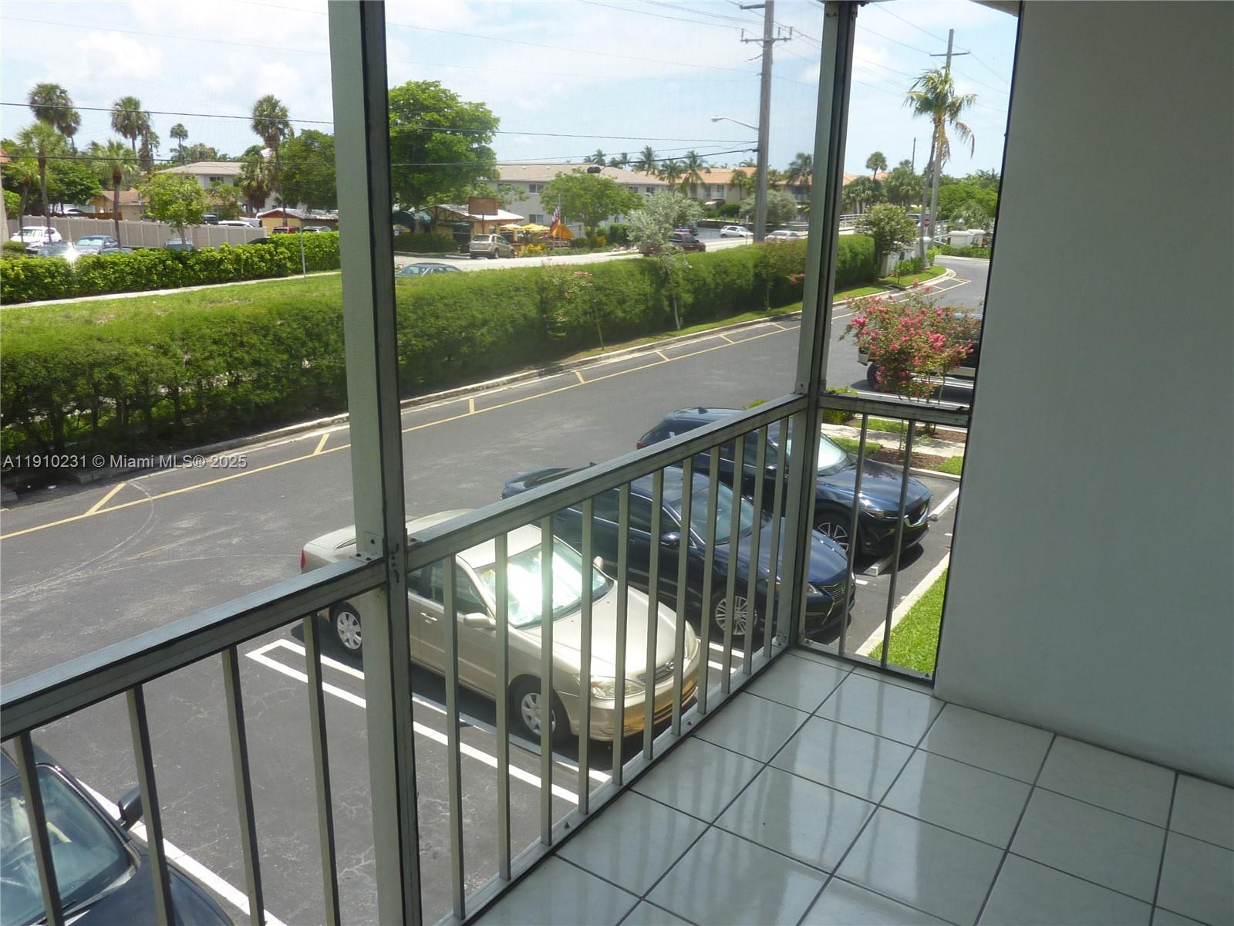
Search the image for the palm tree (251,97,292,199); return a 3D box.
[{"bbox_3d":[-32.209,-27.523,83.285,3.800,12.760,3.800,-4,17,-20],"label":"palm tree"}]

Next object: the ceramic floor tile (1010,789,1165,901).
[{"bbox_3d":[1.145,0.920,2.164,0.307,0.010,0.310,10,18,34],"label":"ceramic floor tile"}]

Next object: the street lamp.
[{"bbox_3d":[5.213,-10.910,39.505,2.800,8.530,0.450,12,19,34],"label":"street lamp"}]

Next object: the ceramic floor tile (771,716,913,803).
[{"bbox_3d":[0.660,0.862,2.607,0.319,0.010,0.319,12,18,33],"label":"ceramic floor tile"}]

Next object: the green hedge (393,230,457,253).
[{"bbox_3d":[-14.891,-17.093,69.000,6.500,1.800,1.600,14,21,39],"label":"green hedge"}]

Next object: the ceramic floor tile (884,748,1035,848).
[{"bbox_3d":[0.932,0.913,2.440,0.319,0.010,0.319,12,18,33],"label":"ceramic floor tile"}]

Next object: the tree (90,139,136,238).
[{"bbox_3d":[-33.589,-17.849,60.000,2.800,7.200,2.800,-5,17,-22],"label":"tree"}]

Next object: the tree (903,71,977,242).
[{"bbox_3d":[22.438,-20.414,62.195,4.900,13.430,4.900,6,16,18],"label":"tree"}]

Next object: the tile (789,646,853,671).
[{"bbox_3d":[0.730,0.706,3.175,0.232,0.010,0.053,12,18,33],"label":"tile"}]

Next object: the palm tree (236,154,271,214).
[{"bbox_3d":[-35.399,-25.788,86.868,3.500,8.200,3.500,-5,17,-20],"label":"palm tree"}]

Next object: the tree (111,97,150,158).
[{"bbox_3d":[-46.916,-29.176,87.000,3.200,12.400,3.200,-5,17,-22],"label":"tree"}]

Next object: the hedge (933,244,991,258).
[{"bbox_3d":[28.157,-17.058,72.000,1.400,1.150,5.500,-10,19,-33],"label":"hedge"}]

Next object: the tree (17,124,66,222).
[{"bbox_3d":[-36.614,-17.114,56.896,3.300,8.000,3.300,-9,19,-30],"label":"tree"}]

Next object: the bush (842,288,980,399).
[{"bbox_3d":[6.101,-2.095,18.293,2.850,2.950,2.600,7,17,20],"label":"bush"}]

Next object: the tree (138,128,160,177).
[{"bbox_3d":[-59.507,-35.856,113.302,2.800,12.630,2.800,-6,17,-26],"label":"tree"}]

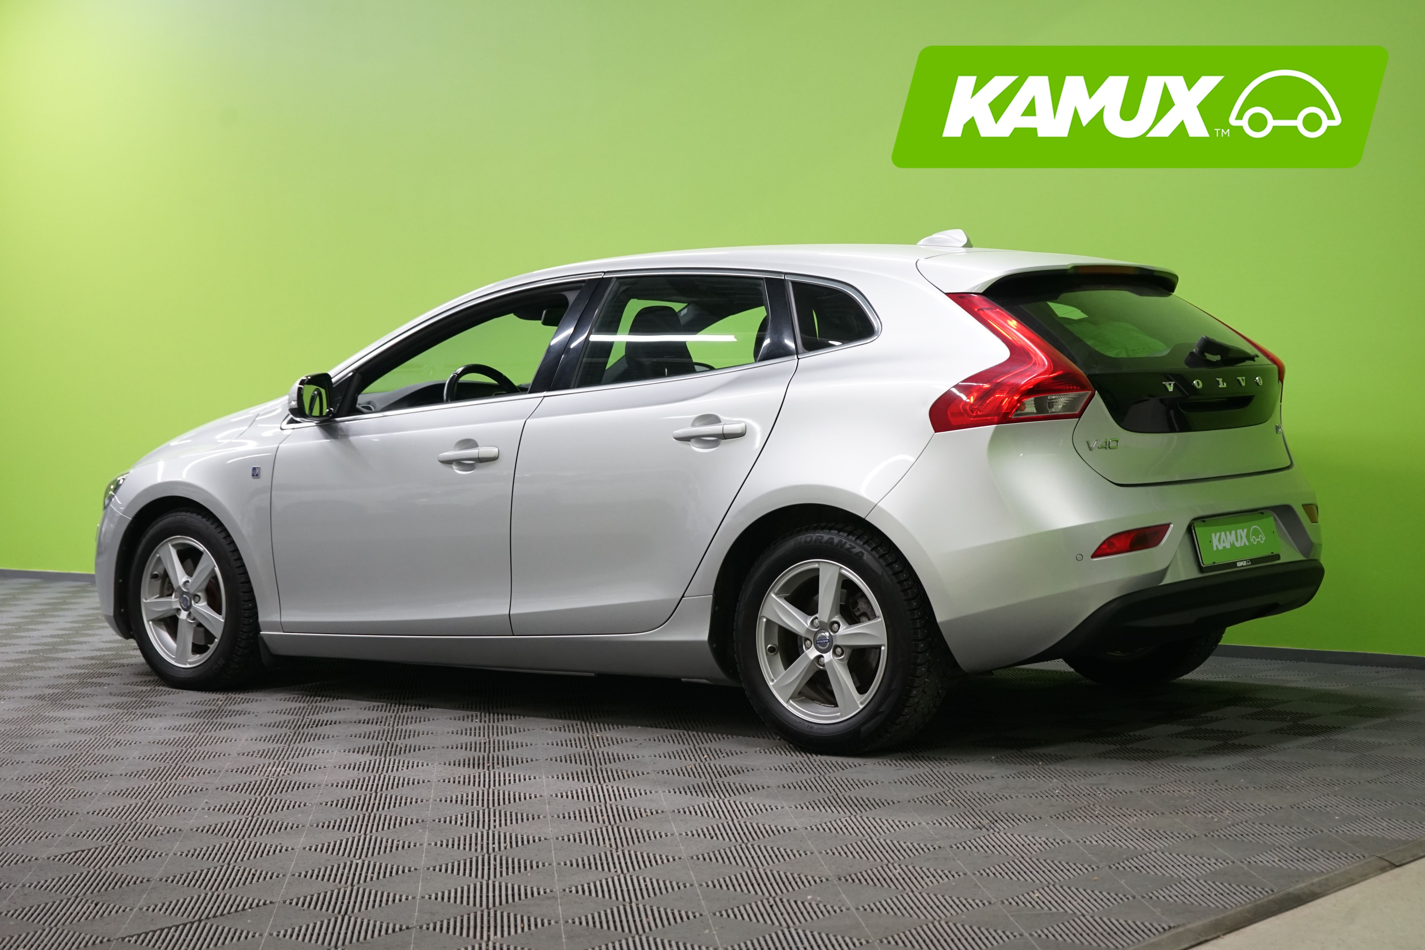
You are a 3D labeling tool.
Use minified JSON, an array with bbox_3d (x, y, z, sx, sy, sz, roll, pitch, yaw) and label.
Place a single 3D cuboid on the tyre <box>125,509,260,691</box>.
[{"bbox_3d":[-1.697,0.411,8.330,0.630,0.630,0.215,1,3,40],"label":"tyre"}]

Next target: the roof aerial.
[{"bbox_3d":[0.680,-0.695,7.372,0.180,0.057,0.066,1,3,39],"label":"roof aerial"}]

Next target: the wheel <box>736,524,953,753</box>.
[{"bbox_3d":[0.353,0.438,6.724,0.632,0.632,0.210,1,3,39],"label":"wheel"}]

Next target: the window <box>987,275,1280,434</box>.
[{"bbox_3d":[1.242,-0.358,6.936,1.080,0.555,0.147,-5,-38,-51],"label":"window"}]

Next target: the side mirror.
[{"bbox_3d":[-1.238,-0.241,7.718,0.130,0.152,0.195,1,3,40],"label":"side mirror"}]

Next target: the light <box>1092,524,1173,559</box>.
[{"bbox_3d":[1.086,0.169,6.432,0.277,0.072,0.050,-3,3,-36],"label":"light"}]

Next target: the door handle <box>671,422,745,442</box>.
[{"bbox_3d":[-0.008,-0.118,6.832,0.255,0.046,0.050,1,3,39],"label":"door handle"}]

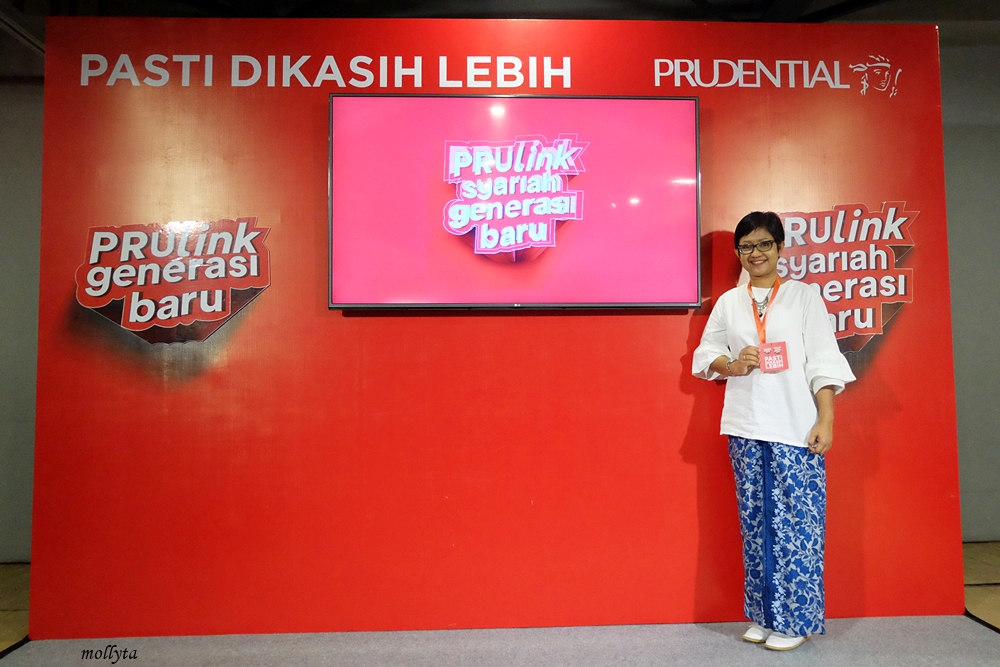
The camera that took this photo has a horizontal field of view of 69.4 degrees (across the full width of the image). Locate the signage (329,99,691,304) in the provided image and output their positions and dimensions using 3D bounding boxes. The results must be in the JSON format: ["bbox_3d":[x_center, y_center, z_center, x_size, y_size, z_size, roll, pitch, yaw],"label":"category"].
[{"bbox_3d":[0.064,-0.520,2.871,1.463,0.845,0.066,0,-3,-2],"label":"signage"}]

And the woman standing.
[{"bbox_3d":[1.008,0.337,2.665,0.550,1.585,0.360,-2,-4,27],"label":"woman standing"}]

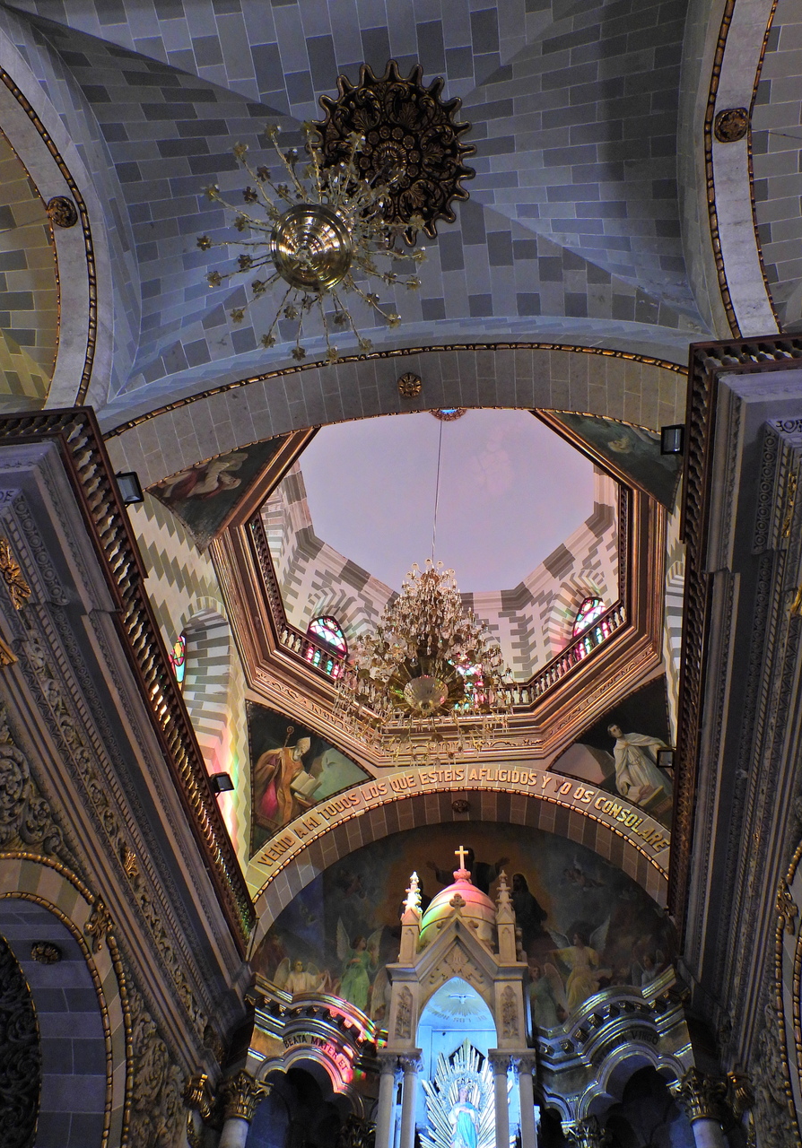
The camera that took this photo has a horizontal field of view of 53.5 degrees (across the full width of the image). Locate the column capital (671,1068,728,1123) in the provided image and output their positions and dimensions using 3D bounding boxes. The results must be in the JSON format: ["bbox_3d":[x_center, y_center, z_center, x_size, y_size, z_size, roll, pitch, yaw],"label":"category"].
[{"bbox_3d":[5.097,8.930,13.445,0.693,0.603,0.693,27,-61,-11],"label":"column capital"}]

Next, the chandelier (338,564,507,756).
[{"bbox_3d":[0.502,1.036,14.378,2.684,4.620,2.684,-5,-60,7],"label":"chandelier"}]

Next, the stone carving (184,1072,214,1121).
[{"bbox_3d":[-3.470,8.993,13.524,0.405,0.585,0.765,-4,-60,7],"label":"stone carving"}]

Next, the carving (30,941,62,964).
[{"bbox_3d":[-4.821,5.144,10.762,0.441,0.126,0.441,-4,-60,7],"label":"carving"}]

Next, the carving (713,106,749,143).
[{"bbox_3d":[4.824,-6.540,11.595,0.468,0.153,0.468,-4,-60,7],"label":"carving"}]

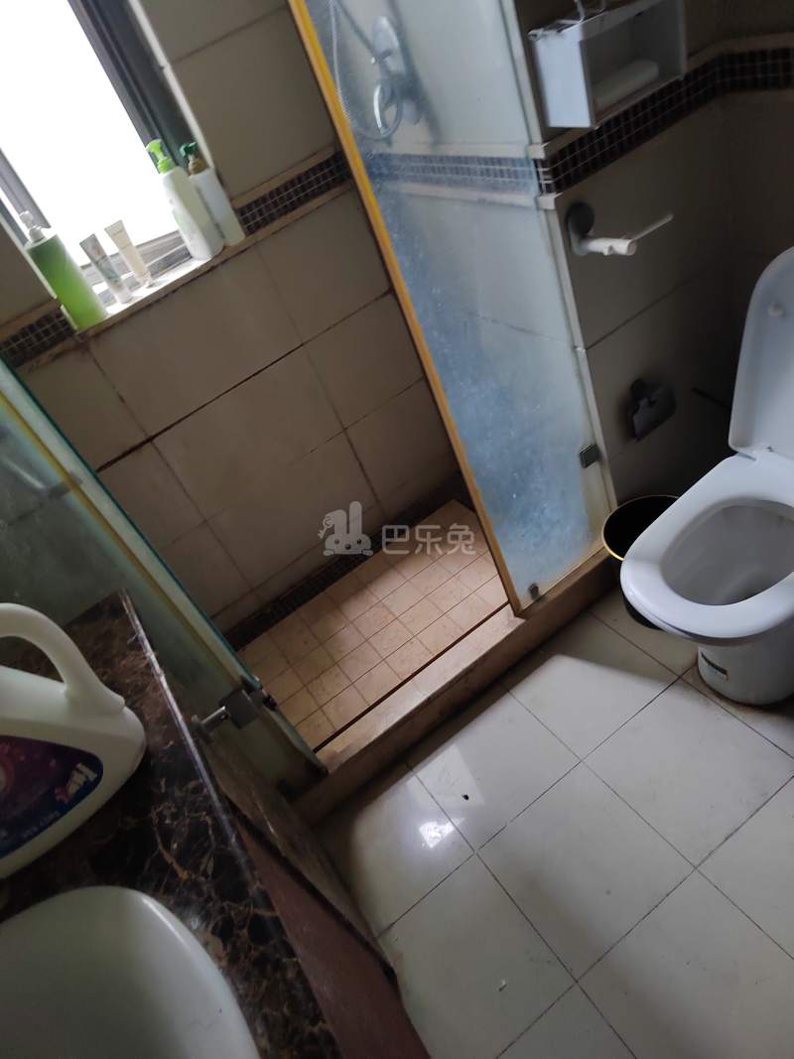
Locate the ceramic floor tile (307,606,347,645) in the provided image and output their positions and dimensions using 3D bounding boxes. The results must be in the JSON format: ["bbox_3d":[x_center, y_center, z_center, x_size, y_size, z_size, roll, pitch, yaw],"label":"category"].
[{"bbox_3d":[-0.188,0.272,1.979,0.100,0.010,0.094,-35,39,-13],"label":"ceramic floor tile"}]

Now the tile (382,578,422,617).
[{"bbox_3d":[0.020,0.196,1.947,0.098,0.010,0.097,-35,39,-13],"label":"tile"}]

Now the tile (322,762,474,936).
[{"bbox_3d":[-0.024,0.693,1.552,0.281,0.010,0.301,-35,39,-13],"label":"tile"}]

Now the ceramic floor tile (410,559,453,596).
[{"bbox_3d":[0.106,0.155,2.182,0.108,0.010,0.103,-35,38,-13],"label":"ceramic floor tile"}]

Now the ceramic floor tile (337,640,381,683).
[{"bbox_3d":[-0.095,0.348,1.840,0.100,0.010,0.094,-35,39,-13],"label":"ceramic floor tile"}]

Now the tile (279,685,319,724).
[{"bbox_3d":[-0.253,0.460,1.790,0.098,0.010,0.097,-35,39,-13],"label":"tile"}]

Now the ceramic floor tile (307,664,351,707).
[{"bbox_3d":[-0.173,0.404,1.812,0.098,0.010,0.097,-35,39,-13],"label":"ceramic floor tile"}]

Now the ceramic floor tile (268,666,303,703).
[{"bbox_3d":[-0.299,0.422,1.860,0.098,0.010,0.097,-35,39,-13],"label":"ceramic floor tile"}]

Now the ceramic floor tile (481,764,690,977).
[{"bbox_3d":[0.362,0.654,1.388,0.300,0.010,0.300,-35,39,-13],"label":"ceramic floor tile"}]

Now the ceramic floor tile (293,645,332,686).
[{"bbox_3d":[-0.245,0.403,2.083,0.108,0.010,0.103,-35,38,-13],"label":"ceramic floor tile"}]

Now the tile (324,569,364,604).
[{"bbox_3d":[-0.159,0.178,2.092,0.099,0.009,0.097,-35,37,-13],"label":"tile"}]

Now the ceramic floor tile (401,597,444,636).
[{"bbox_3d":[0.070,0.259,2.077,0.108,0.010,0.103,-35,38,-13],"label":"ceramic floor tile"}]

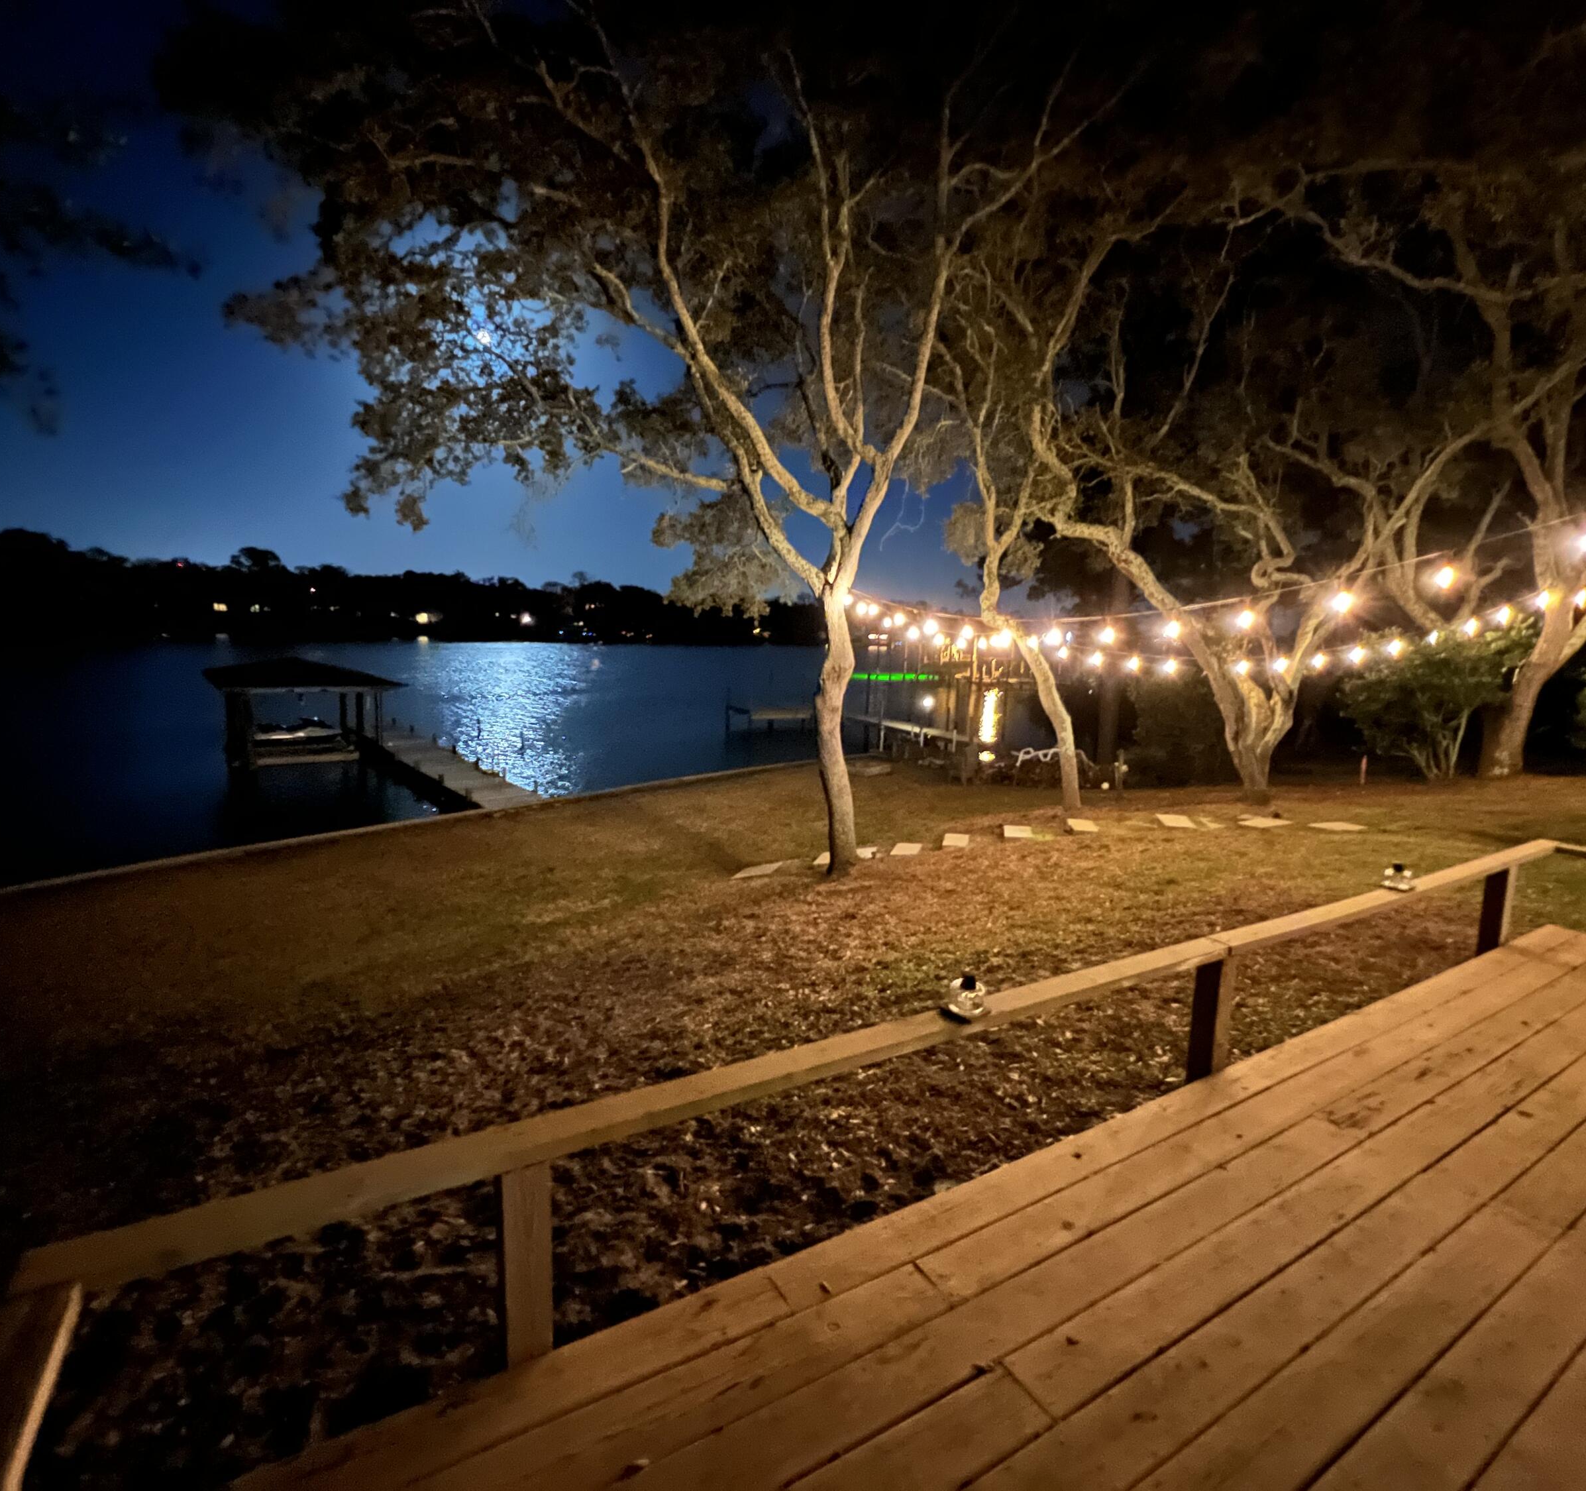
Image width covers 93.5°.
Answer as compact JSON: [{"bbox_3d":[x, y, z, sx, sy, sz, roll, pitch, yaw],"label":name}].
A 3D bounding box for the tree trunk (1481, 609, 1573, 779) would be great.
[{"bbox_3d":[11.550,-0.794,11.750,0.850,2.650,0.600,9,12,44],"label":"tree trunk"}]

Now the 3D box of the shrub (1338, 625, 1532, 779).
[{"bbox_3d":[10.279,-0.684,11.950,2.400,2.450,2.200,8,11,40],"label":"shrub"}]

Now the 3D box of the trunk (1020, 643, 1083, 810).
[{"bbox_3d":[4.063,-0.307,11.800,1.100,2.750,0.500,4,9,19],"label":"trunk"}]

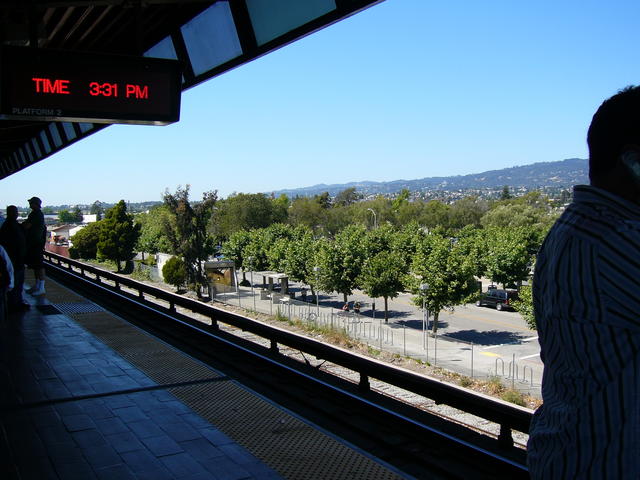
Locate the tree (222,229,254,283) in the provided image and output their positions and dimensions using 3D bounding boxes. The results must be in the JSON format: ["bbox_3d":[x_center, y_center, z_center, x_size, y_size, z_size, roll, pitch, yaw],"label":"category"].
[{"bbox_3d":[-9.621,1.942,76.393,3.770,6.600,3.660,0,3,0],"label":"tree"}]

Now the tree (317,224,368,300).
[{"bbox_3d":[1.900,2.423,56.718,4.270,7.550,4.270,-1,3,2],"label":"tree"}]

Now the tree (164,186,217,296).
[{"bbox_3d":[-13.495,0.253,67.574,5.460,11.420,5.460,-2,3,-11],"label":"tree"}]

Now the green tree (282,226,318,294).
[{"bbox_3d":[-1.838,2.324,60.982,3.380,7.190,3.280,0,3,0],"label":"green tree"}]

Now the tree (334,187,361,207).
[{"bbox_3d":[8.957,-9.948,210.111,8.700,14.810,8.700,-1,3,2],"label":"tree"}]

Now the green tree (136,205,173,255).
[{"bbox_3d":[-28.885,-1.315,113.625,6.670,9.830,6.470,0,3,0],"label":"green tree"}]

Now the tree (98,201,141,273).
[{"bbox_3d":[-29.643,-0.504,95.356,6.500,10.620,6.500,-2,3,-17],"label":"tree"}]

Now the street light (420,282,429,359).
[{"bbox_3d":[6.604,4.863,40.896,0.500,4.210,0.500,-1,3,9],"label":"street light"}]

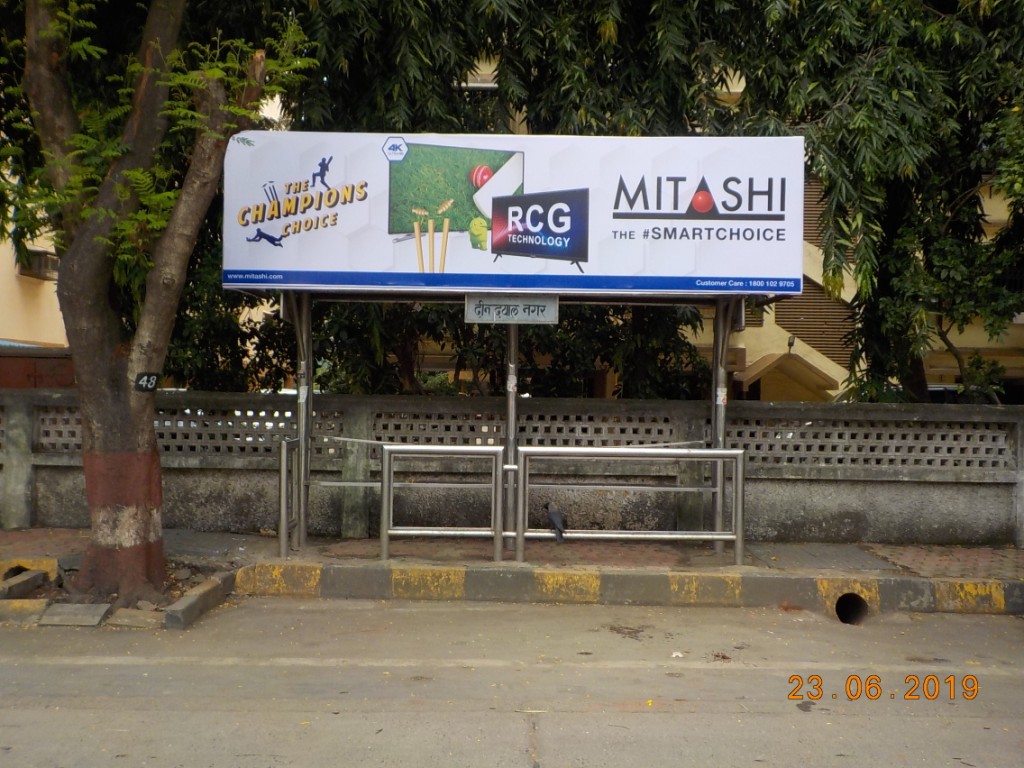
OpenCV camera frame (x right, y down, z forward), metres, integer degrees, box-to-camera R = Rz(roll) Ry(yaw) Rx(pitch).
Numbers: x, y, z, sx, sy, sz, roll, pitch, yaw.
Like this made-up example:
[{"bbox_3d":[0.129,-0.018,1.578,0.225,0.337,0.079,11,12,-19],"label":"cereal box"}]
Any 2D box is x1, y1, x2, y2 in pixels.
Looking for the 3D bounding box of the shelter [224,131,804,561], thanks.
[{"bbox_3d":[0.030,-0.310,8.500,5.130,3.800,1.350,1,0,1],"label":"shelter"}]

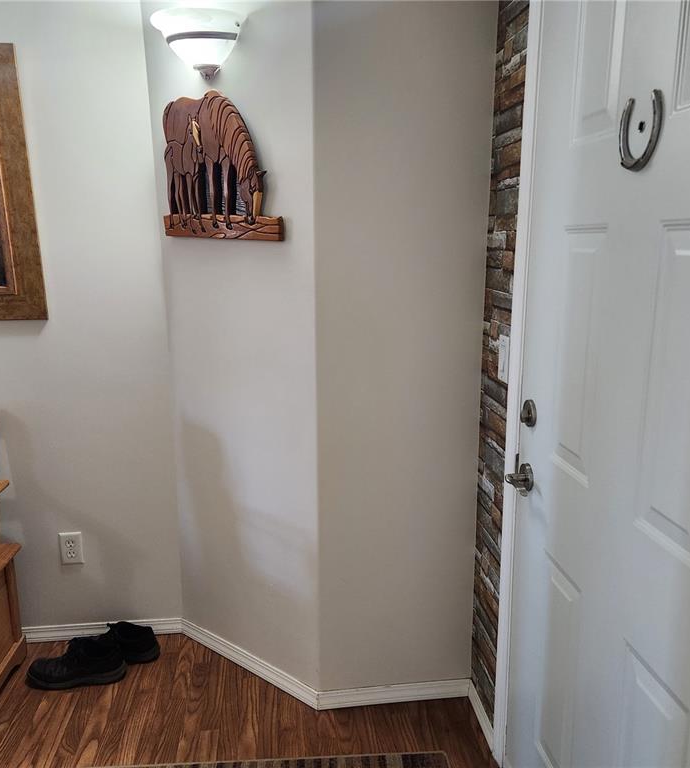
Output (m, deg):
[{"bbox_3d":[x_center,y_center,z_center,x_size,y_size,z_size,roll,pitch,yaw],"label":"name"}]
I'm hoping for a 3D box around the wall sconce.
[{"bbox_3d":[-0.427,-0.908,1.837,0.307,0.140,0.152,9,16,38],"label":"wall sconce"}]

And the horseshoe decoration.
[{"bbox_3d":[0.464,-0.393,1.069,0.012,0.115,0.109,-2,12,-6],"label":"horseshoe decoration"}]

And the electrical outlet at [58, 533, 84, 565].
[{"bbox_3d":[-0.947,0.571,2.359,0.072,0.116,0.008,-2,12,-6],"label":"electrical outlet"}]

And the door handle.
[{"bbox_3d":[0.407,0.228,1.545,0.062,0.067,0.150,-2,12,-6],"label":"door handle"}]

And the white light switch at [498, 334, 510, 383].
[{"bbox_3d":[0.392,-0.062,1.678,0.010,0.114,0.070,-2,12,-6],"label":"white light switch"}]

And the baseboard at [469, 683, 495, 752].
[{"bbox_3d":[0.405,0.965,1.997,0.013,0.063,0.240,-2,12,-6],"label":"baseboard"}]

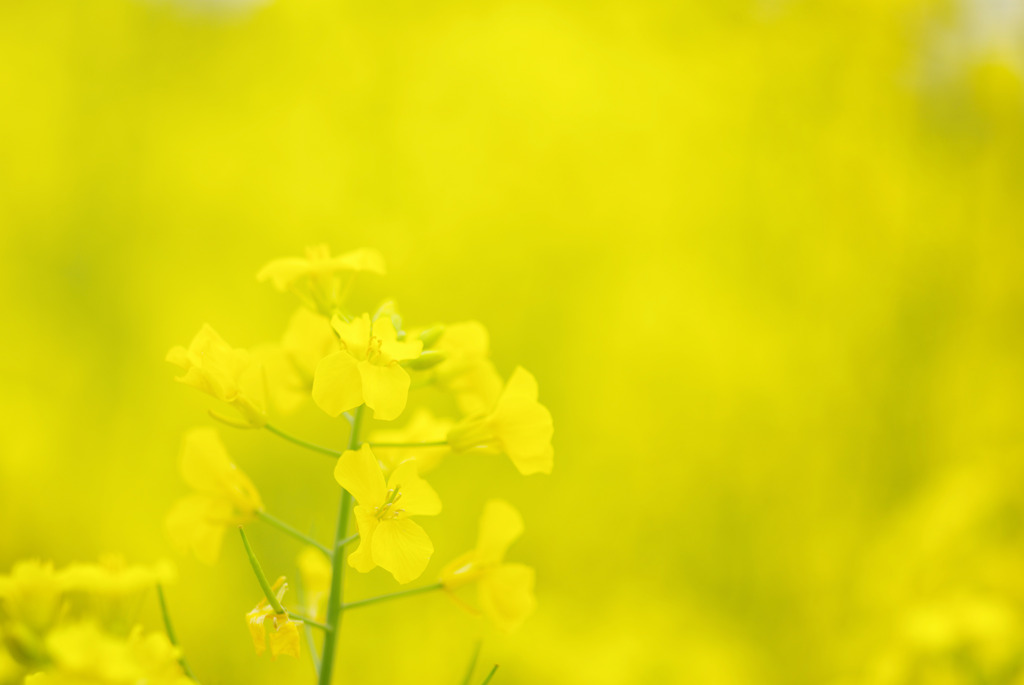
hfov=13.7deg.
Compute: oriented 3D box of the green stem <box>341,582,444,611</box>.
[{"bbox_3d":[-0.022,0.047,0.783,0.019,0.001,0.001,-13,0,9],"label":"green stem"}]

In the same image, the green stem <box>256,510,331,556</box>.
[{"bbox_3d":[-0.040,0.035,0.790,0.018,0.001,0.001,28,0,30],"label":"green stem"}]

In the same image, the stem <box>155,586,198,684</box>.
[{"bbox_3d":[-0.063,0.055,0.800,0.001,0.019,0.001,-22,0,0],"label":"stem"}]

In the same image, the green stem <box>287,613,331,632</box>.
[{"bbox_3d":[-0.037,0.051,0.780,0.001,0.001,0.012,25,0,42],"label":"green stem"}]

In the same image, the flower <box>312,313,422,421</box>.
[{"bbox_3d":[-0.026,0.004,0.777,0.020,0.017,0.011,0,-30,-4],"label":"flower"}]

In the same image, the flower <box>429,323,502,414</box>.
[{"bbox_3d":[-0.009,0.005,0.797,0.011,0.018,0.017,-8,7,-25],"label":"flower"}]

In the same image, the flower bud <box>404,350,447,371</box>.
[{"bbox_3d":[-0.016,0.003,0.790,0.008,0.003,0.003,-12,0,-21],"label":"flower bud"}]

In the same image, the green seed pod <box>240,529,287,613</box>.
[{"bbox_3d":[-0.045,0.041,0.775,0.002,0.017,0.002,-27,7,0],"label":"green seed pod"}]

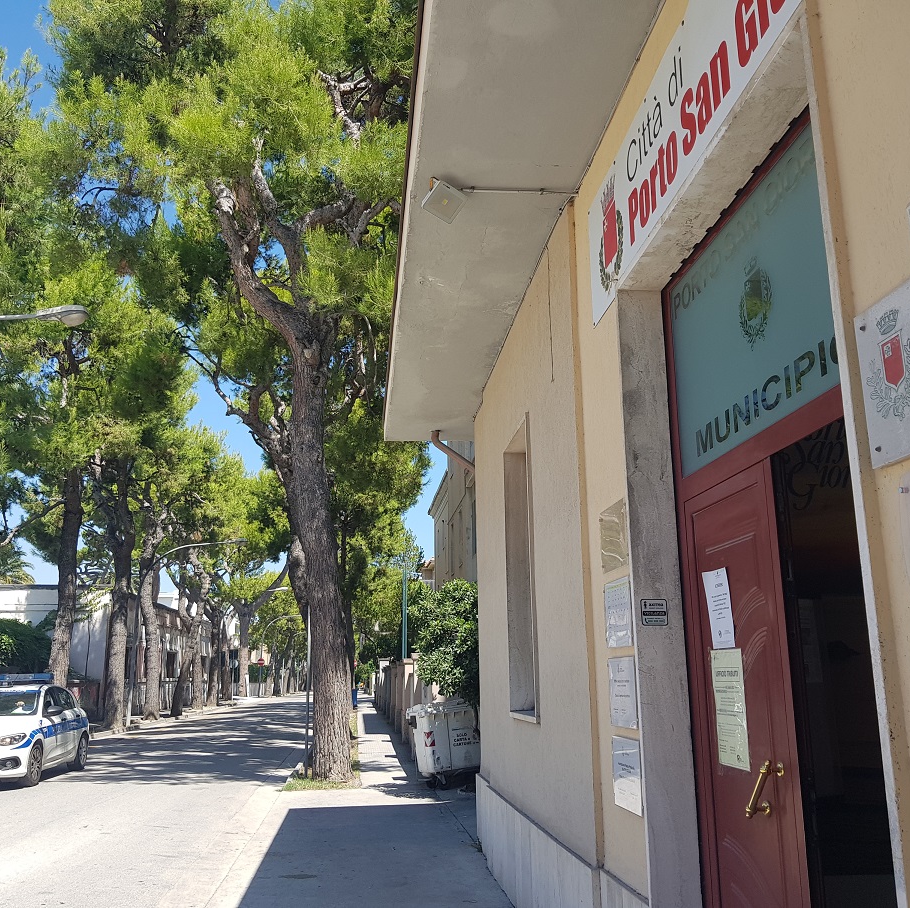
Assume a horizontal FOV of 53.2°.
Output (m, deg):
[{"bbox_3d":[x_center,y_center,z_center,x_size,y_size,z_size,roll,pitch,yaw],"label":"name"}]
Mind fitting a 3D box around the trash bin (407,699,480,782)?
[{"bbox_3d":[0.000,4.293,13.554,1.220,1.170,0.940,1,-14,-14],"label":"trash bin"}]

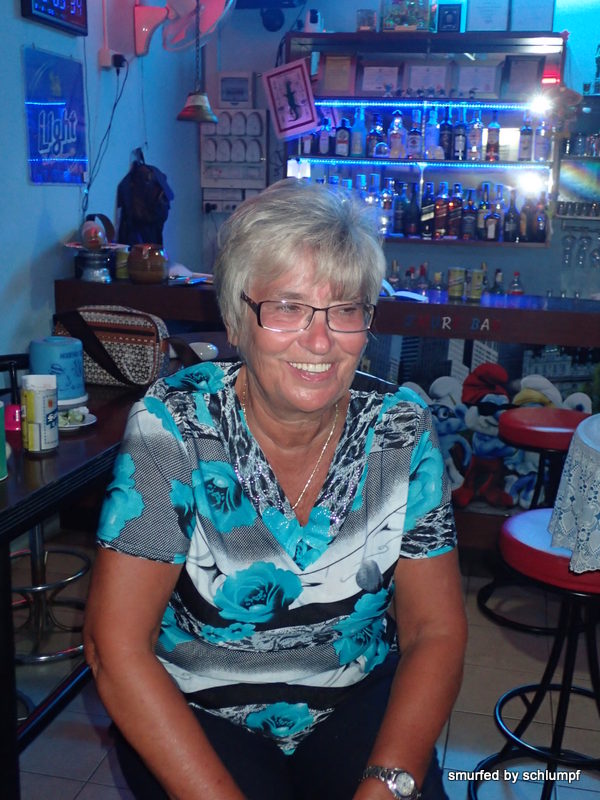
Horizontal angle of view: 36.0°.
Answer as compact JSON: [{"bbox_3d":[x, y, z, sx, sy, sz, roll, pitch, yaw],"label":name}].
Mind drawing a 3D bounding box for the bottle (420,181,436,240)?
[{"bbox_3d":[0.708,-1.039,5.091,0.075,0.306,0.075,3,13,9],"label":"bottle"}]

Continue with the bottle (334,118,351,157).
[{"bbox_3d":[0.234,-1.416,4.991,0.079,0.212,0.068,4,13,12],"label":"bottle"}]

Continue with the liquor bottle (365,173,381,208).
[{"bbox_3d":[0.405,-1.074,5.099,0.080,0.340,0.080,4,14,12],"label":"liquor bottle"}]

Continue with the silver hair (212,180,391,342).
[{"bbox_3d":[-0.001,-0.165,1.070,0.190,0.190,0.215,-3,14,-20],"label":"silver hair"}]

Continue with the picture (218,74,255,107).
[{"bbox_3d":[-0.373,-1.792,5.347,0.203,0.202,0.050,3,13,9],"label":"picture"}]

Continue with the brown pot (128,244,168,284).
[{"bbox_3d":[-0.628,-0.561,3.830,0.162,0.162,0.162,1,12,0],"label":"brown pot"}]

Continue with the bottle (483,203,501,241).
[{"bbox_3d":[1.048,-0.975,5.046,0.085,0.206,0.078,3,13,9],"label":"bottle"}]

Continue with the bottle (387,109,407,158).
[{"bbox_3d":[0.531,-1.452,5.058,0.101,0.258,0.085,3,13,9],"label":"bottle"}]

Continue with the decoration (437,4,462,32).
[{"bbox_3d":[0.803,-2.048,4.966,0.126,0.142,0.025,3,13,9],"label":"decoration"}]

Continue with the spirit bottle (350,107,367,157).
[{"bbox_3d":[0.314,-1.441,4.966,0.082,0.280,0.082,4,13,12],"label":"spirit bottle"}]

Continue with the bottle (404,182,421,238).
[{"bbox_3d":[0.616,-1.035,5.060,0.076,0.292,0.076,4,14,12],"label":"bottle"}]

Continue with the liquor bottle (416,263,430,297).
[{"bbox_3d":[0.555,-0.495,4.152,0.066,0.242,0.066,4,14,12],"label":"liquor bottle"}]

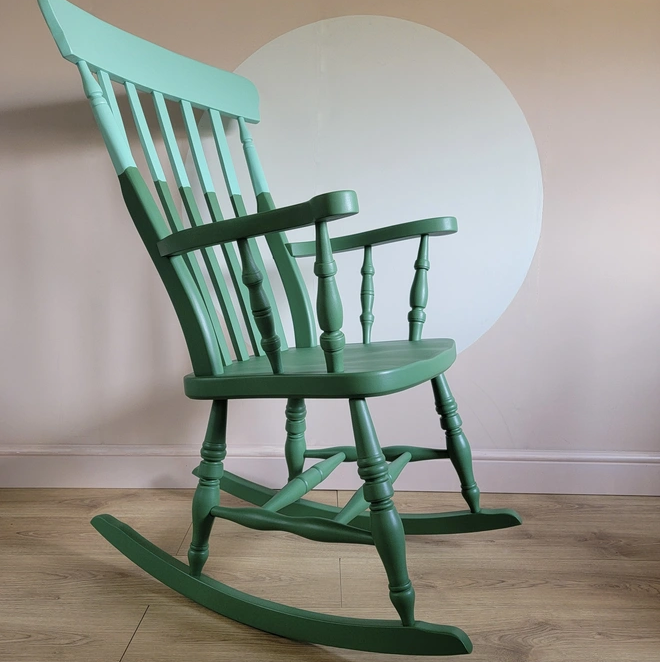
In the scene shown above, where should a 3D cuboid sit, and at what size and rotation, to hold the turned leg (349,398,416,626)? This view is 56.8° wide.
[{"bbox_3d":[0.080,0.269,0.928,0.048,0.359,0.048,-15,-4,25],"label":"turned leg"}]

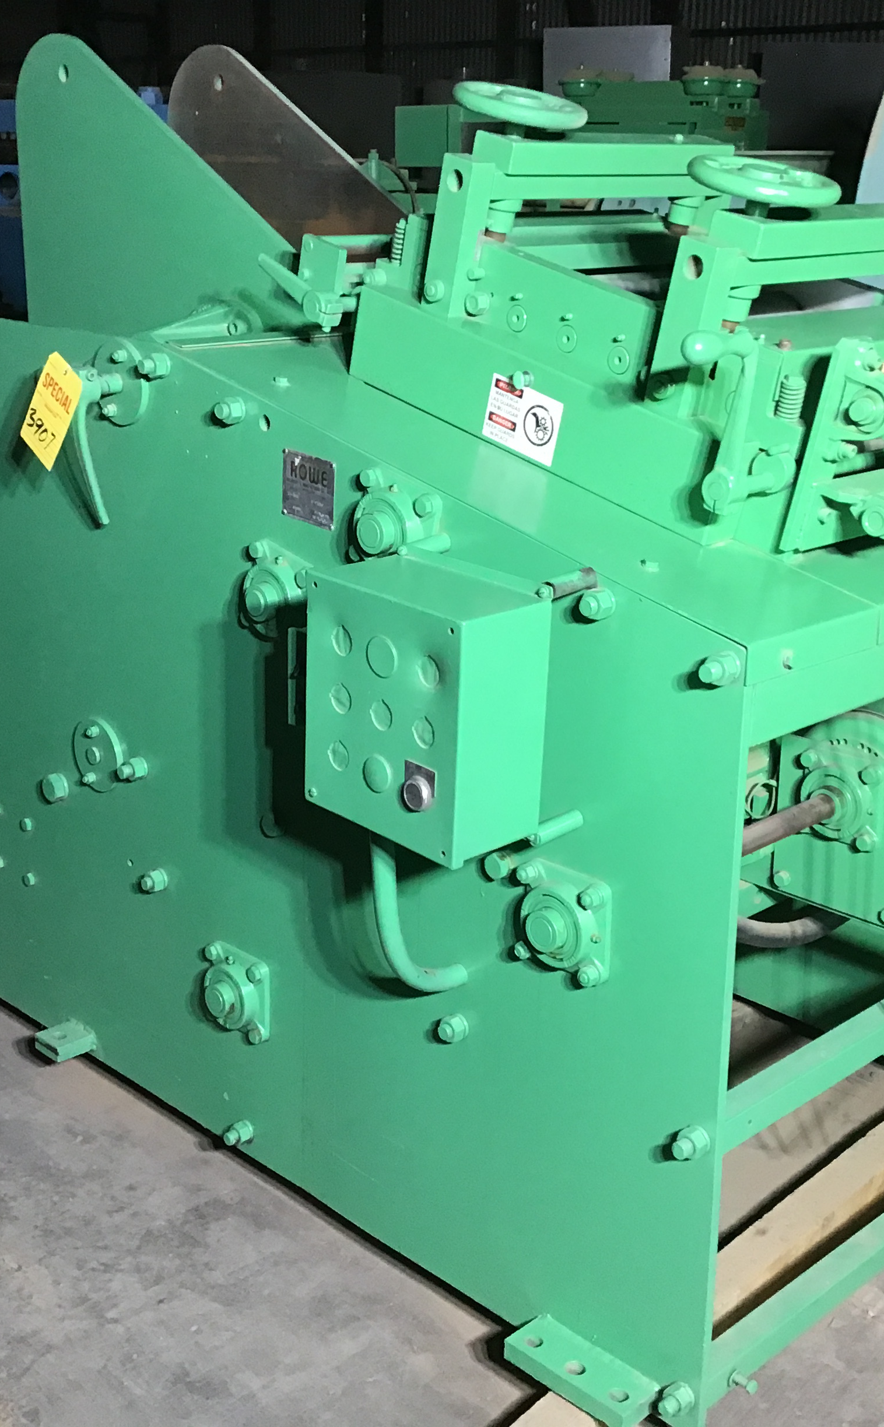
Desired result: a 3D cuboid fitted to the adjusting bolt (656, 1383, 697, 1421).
[{"bbox_3d":[0.242,0.717,1.770,0.029,0.034,0.034,-16,24,-42],"label":"adjusting bolt"}]

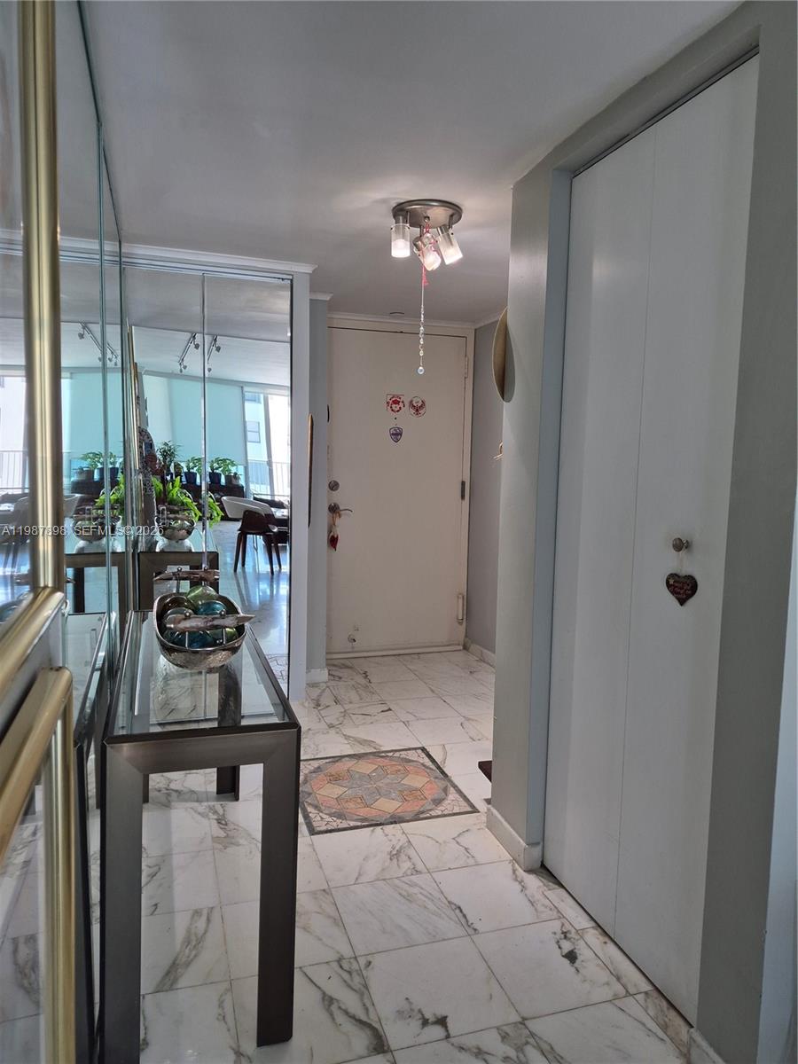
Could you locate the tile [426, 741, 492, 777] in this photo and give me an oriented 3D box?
[{"bbox_3d":[0.299,0.957,2.997,0.303,0.012,0.303,-1,6,-17],"label":"tile"}]

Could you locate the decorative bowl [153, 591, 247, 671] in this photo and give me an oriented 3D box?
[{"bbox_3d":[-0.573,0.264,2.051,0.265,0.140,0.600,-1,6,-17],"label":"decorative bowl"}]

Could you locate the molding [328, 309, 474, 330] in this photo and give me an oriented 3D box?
[{"bbox_3d":[0.003,-1.298,4.378,1.024,0.048,0.045,-1,6,-17],"label":"molding"}]

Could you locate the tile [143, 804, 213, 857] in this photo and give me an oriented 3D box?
[{"bbox_3d":[-0.769,0.997,2.343,0.303,0.012,0.303,-1,6,-17],"label":"tile"}]

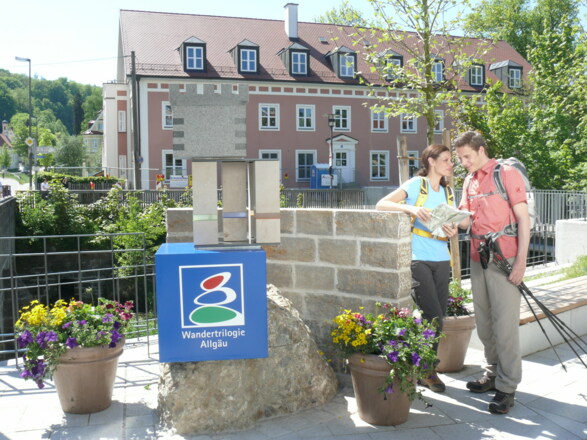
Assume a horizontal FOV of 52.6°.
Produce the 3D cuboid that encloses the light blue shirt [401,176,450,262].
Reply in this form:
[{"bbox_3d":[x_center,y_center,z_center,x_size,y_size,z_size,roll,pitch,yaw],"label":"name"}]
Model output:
[{"bbox_3d":[0.928,-0.003,4.080,0.400,0.590,0.260,-2,4,-20],"label":"light blue shirt"}]

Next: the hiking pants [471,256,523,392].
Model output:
[{"bbox_3d":[1.324,0.649,3.870,0.310,0.920,0.390,-3,4,-30],"label":"hiking pants"}]

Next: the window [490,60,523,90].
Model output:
[{"bbox_3d":[17.179,-11.524,48.278,1.420,2.250,2.700,-2,4,-18],"label":"window"}]

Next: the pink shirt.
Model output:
[{"bbox_3d":[1.308,-0.062,3.880,0.310,0.680,0.470,-3,4,-30],"label":"pink shirt"}]

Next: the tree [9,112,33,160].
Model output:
[{"bbox_3d":[-41.406,-12.664,90.000,3.800,7.400,3.800,-1,5,0],"label":"tree"}]

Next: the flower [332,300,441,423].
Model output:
[{"bbox_3d":[0.552,0.865,3.593,0.620,0.670,0.580,-1,5,0],"label":"flower"}]

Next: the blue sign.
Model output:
[{"bbox_3d":[-0.486,0.469,3.593,0.610,0.614,0.510,-2,5,-8],"label":"blue sign"}]

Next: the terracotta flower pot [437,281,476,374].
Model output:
[{"bbox_3d":[1.167,0.782,4.485,0.520,0.640,0.520,-1,5,0],"label":"terracotta flower pot"}]

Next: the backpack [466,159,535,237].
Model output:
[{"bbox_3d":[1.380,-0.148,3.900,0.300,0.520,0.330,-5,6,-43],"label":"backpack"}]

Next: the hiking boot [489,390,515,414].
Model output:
[{"bbox_3d":[1.327,1.117,3.776,0.285,0.155,0.110,-3,5,-39],"label":"hiking boot"}]

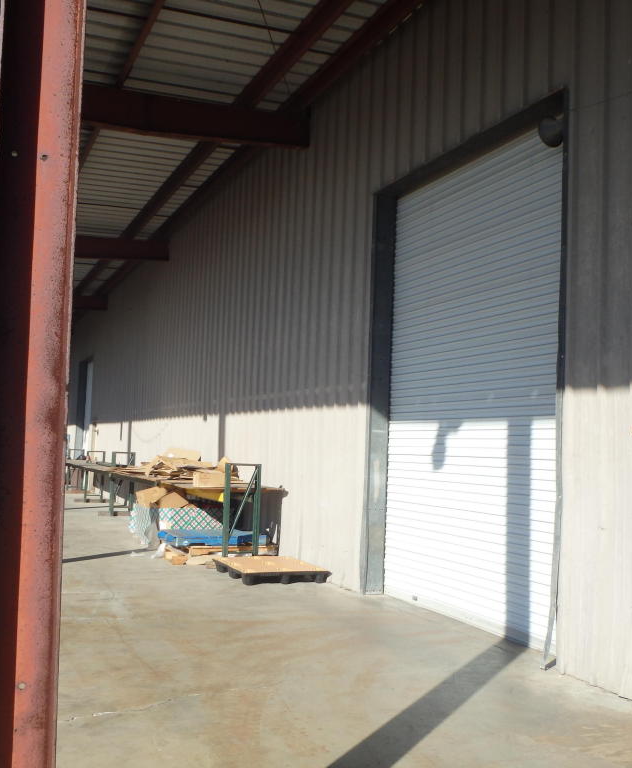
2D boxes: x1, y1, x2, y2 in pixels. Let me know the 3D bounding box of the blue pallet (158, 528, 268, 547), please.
[{"bbox_3d":[-1.465,2.138,11.615,1.240,0.135,1.020,4,-5,-24],"label":"blue pallet"}]

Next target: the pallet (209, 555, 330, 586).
[{"bbox_3d":[-0.541,2.185,9.680,1.020,0.140,1.220,4,-5,-22],"label":"pallet"}]

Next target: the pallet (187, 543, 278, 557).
[{"bbox_3d":[-1.365,2.279,11.564,1.120,0.135,1.100,4,-5,-24],"label":"pallet"}]

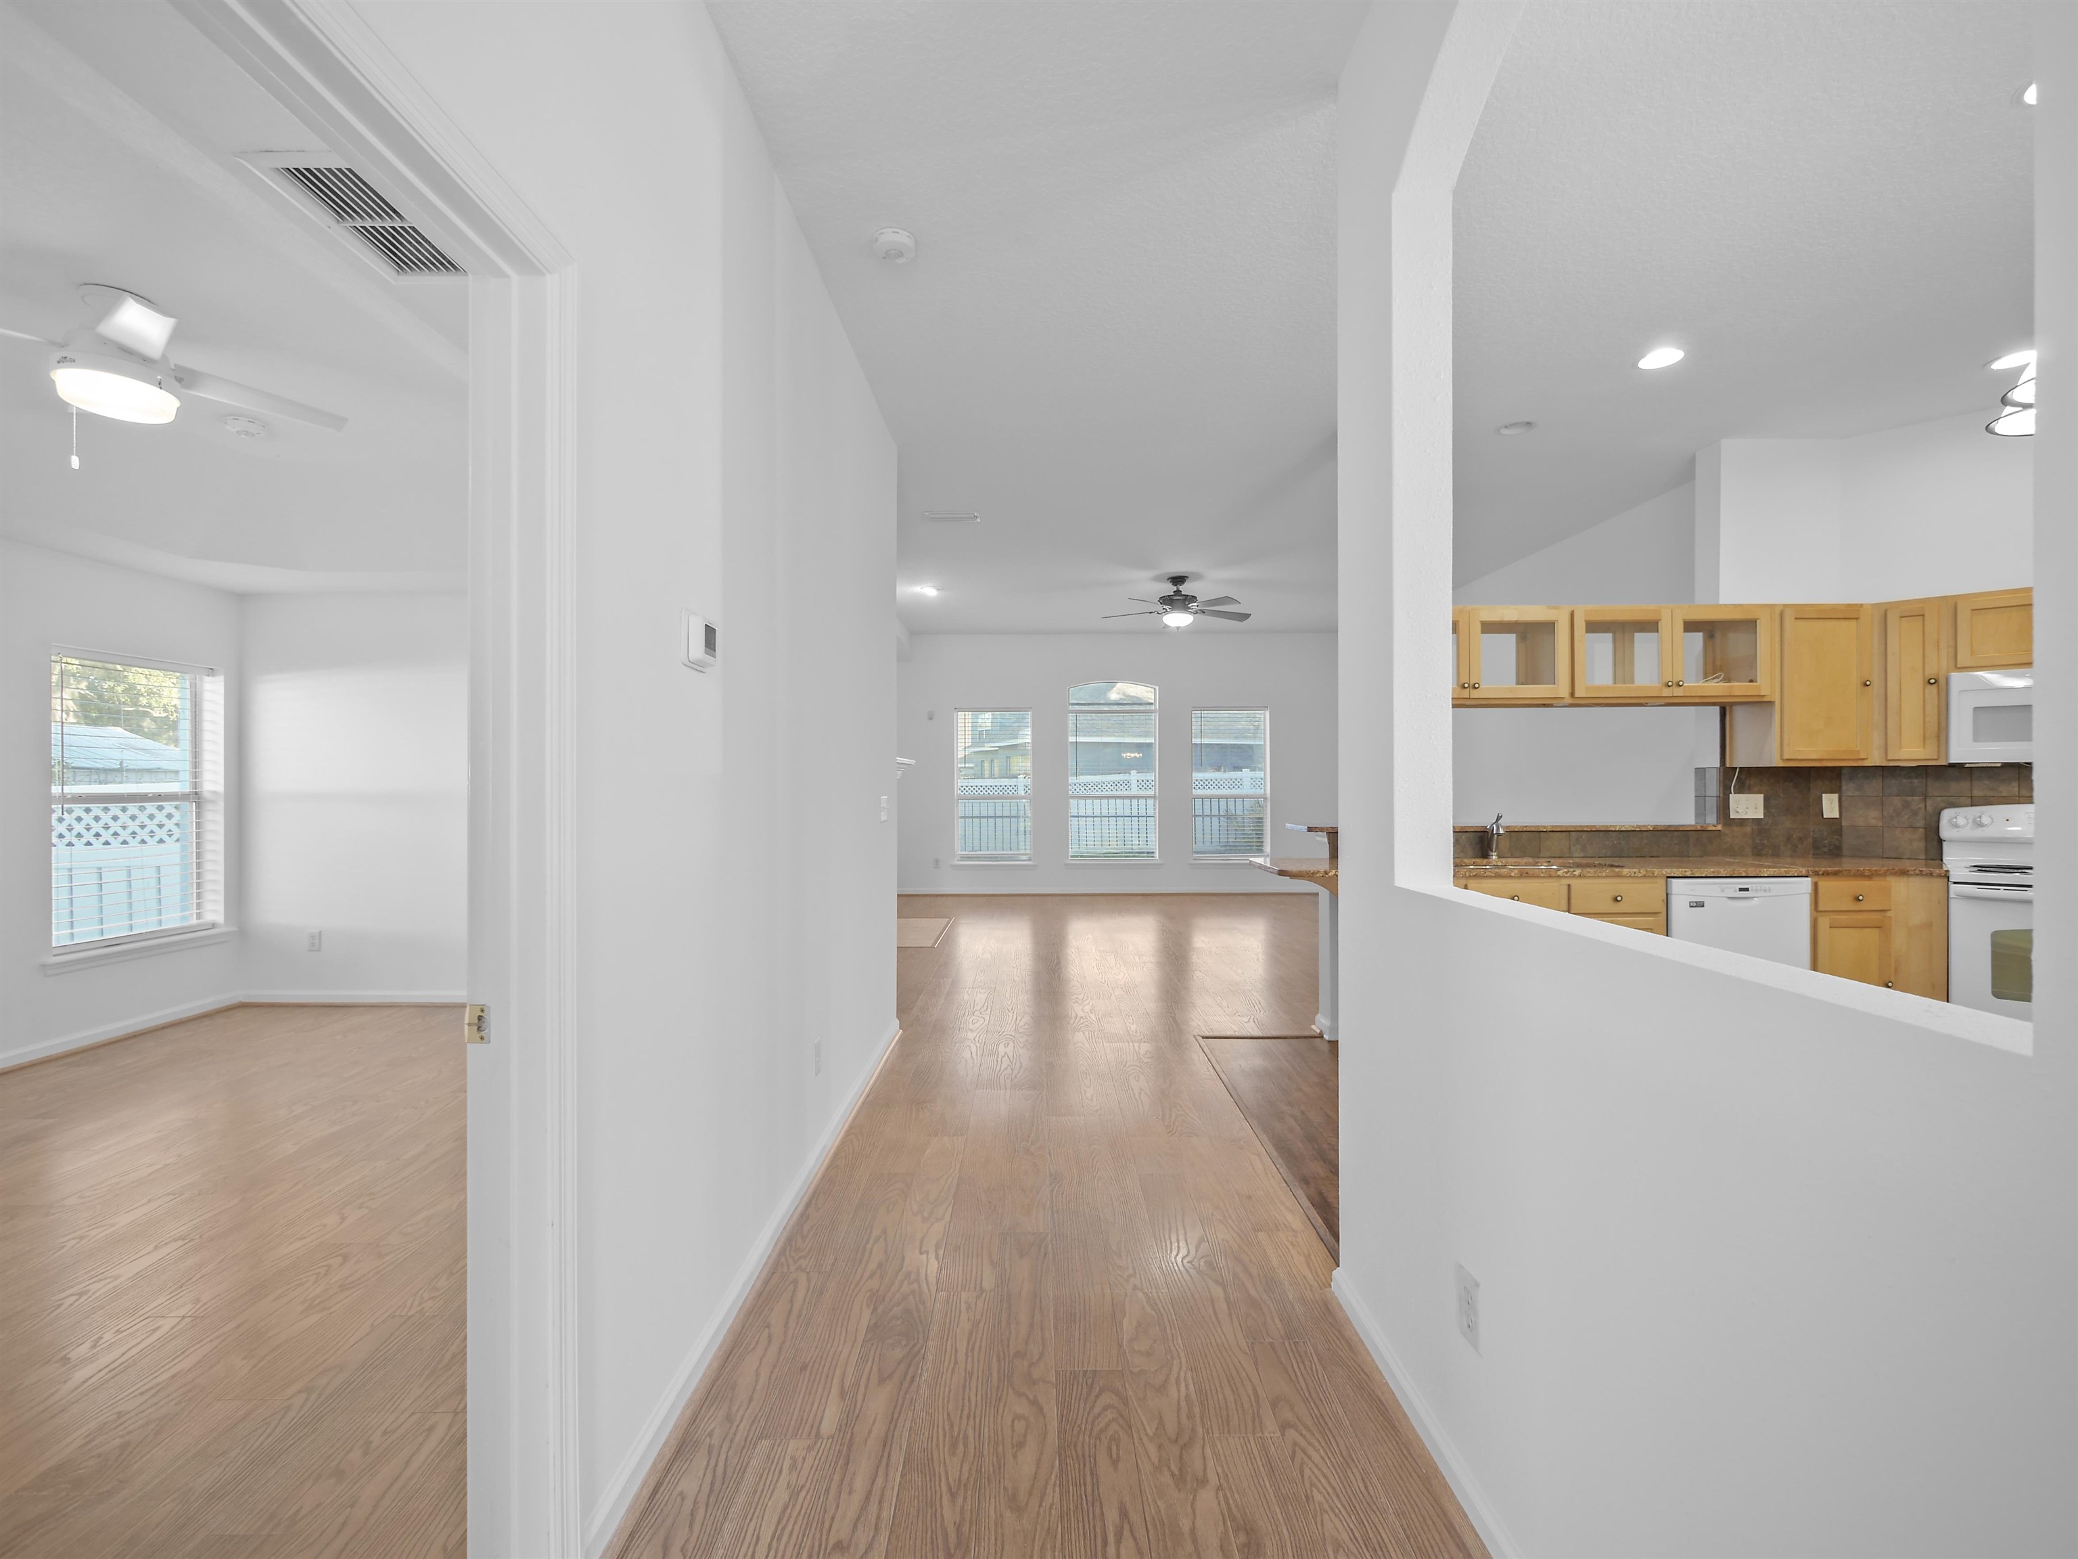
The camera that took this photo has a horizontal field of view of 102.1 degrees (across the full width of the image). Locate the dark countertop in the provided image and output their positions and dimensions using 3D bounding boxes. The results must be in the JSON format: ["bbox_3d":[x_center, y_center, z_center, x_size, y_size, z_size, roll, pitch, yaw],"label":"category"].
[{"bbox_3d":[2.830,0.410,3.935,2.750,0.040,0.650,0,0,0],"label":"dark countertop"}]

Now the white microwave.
[{"bbox_3d":[4.384,-0.274,3.546,0.760,0.400,0.400,-1,-1,45],"label":"white microwave"}]

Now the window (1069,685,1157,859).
[{"bbox_3d":[0.850,-0.091,9.780,1.040,2.040,0.060,0,0,0],"label":"window"}]

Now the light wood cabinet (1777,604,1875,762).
[{"bbox_3d":[3.694,-0.441,4.090,0.455,0.761,0.325,0,0,0],"label":"light wood cabinet"}]

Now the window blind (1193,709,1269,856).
[{"bbox_3d":[2.229,0.040,9.780,0.880,1.730,0.060,0,0,0],"label":"window blind"}]

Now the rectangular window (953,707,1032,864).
[{"bbox_3d":[-0.536,0.066,9.830,0.900,1.790,0.100,0,0,0],"label":"rectangular window"}]

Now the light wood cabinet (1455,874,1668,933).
[{"bbox_3d":[2.236,0.864,3.878,0.910,0.876,0.620,0,0,0],"label":"light wood cabinet"}]

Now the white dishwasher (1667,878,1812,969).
[{"bbox_3d":[3.037,0.865,3.930,0.605,0.870,0.610,0,0,0],"label":"white dishwasher"}]

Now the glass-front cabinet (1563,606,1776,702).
[{"bbox_3d":[2.980,-0.590,4.090,0.970,0.456,0.325,0,0,0],"label":"glass-front cabinet"}]

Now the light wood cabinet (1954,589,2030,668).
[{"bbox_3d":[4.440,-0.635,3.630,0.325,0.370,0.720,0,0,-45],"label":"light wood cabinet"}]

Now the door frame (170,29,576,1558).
[{"bbox_3d":[-0.797,0.223,0.863,0.150,2.110,0.960,0,0,0],"label":"door frame"}]

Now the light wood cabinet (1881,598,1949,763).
[{"bbox_3d":[4.059,-0.453,3.920,0.230,0.762,0.320,-1,-1,45],"label":"light wood cabinet"}]

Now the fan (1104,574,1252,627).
[{"bbox_3d":[1.170,-1.490,7.070,1.300,0.450,1.280,0,0,0],"label":"fan"}]

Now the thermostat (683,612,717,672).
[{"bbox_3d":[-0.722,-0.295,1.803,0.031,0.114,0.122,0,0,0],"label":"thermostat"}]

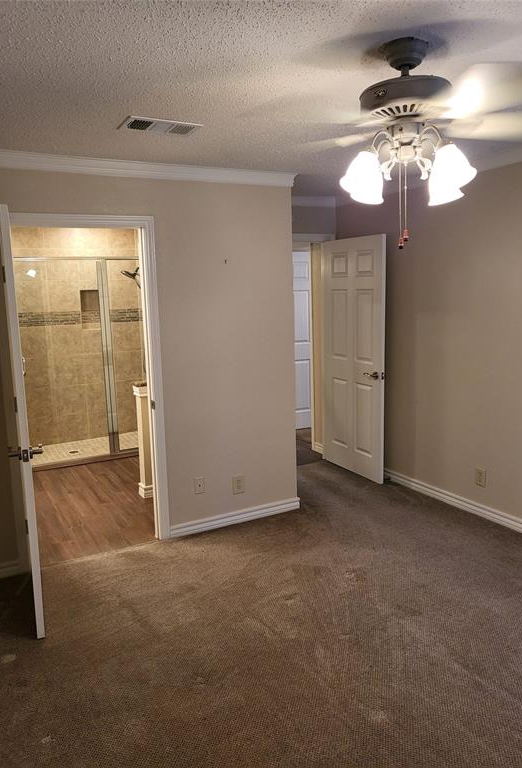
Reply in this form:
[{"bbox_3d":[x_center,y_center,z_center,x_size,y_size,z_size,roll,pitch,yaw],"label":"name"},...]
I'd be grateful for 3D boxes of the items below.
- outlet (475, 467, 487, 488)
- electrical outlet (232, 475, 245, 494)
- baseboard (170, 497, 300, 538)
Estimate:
[{"bbox_3d":[1.586,0.674,4.150,0.012,0.122,0.079,-6,10,-27],"label":"outlet"},{"bbox_3d":[-0.159,0.726,4.150,0.079,0.122,0.012,-6,10,-27],"label":"electrical outlet"},{"bbox_3d":[-0.167,0.958,4.174,1.030,0.090,0.018,-6,10,-27],"label":"baseboard"}]

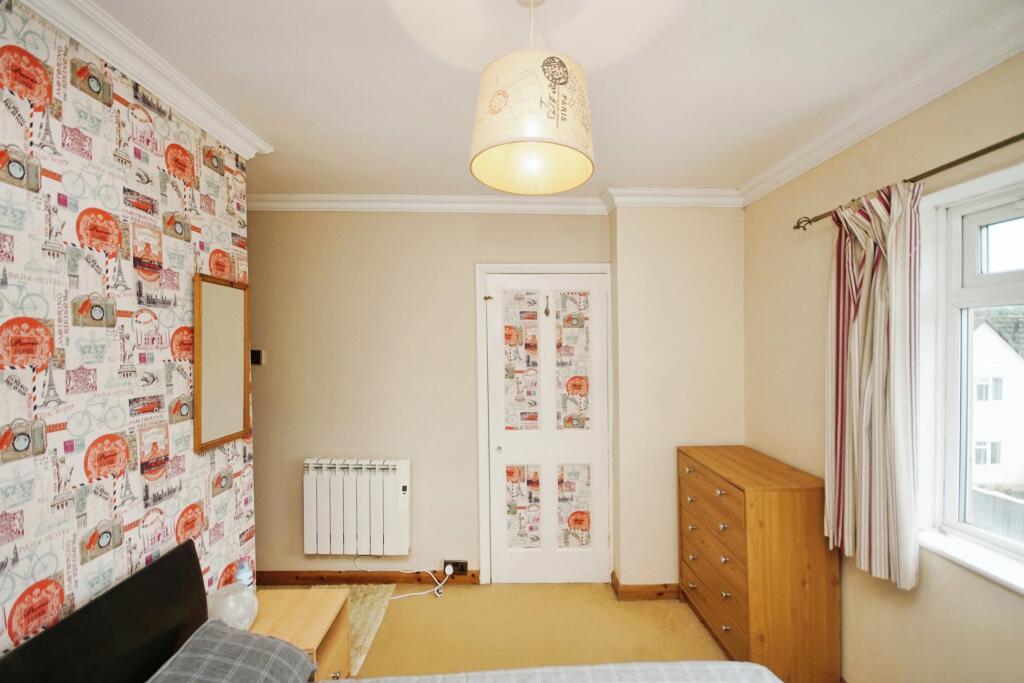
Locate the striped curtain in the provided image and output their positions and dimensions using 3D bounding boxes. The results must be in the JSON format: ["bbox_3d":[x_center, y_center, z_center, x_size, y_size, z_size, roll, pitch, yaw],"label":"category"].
[{"bbox_3d":[1.295,0.137,1.566,0.120,1.340,0.370,0,0,-1],"label":"striped curtain"}]

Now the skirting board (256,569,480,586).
[{"bbox_3d":[-0.895,1.476,2.677,1.400,0.105,0.020,0,0,-1],"label":"skirting board"}]

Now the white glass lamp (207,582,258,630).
[{"bbox_3d":[-1.050,1.013,1.610,0.175,0.180,0.175,0,0,0],"label":"white glass lamp"}]

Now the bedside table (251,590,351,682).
[{"bbox_3d":[-0.938,1.337,1.763,0.410,0.395,0.370,0,0,-1],"label":"bedside table"}]

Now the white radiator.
[{"bbox_3d":[-0.931,0.998,2.611,0.630,0.582,0.100,0,0,-1],"label":"white radiator"}]

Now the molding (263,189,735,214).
[{"bbox_3d":[-0.135,-0.848,2.556,2.970,0.085,0.250,0,0,-1],"label":"molding"}]

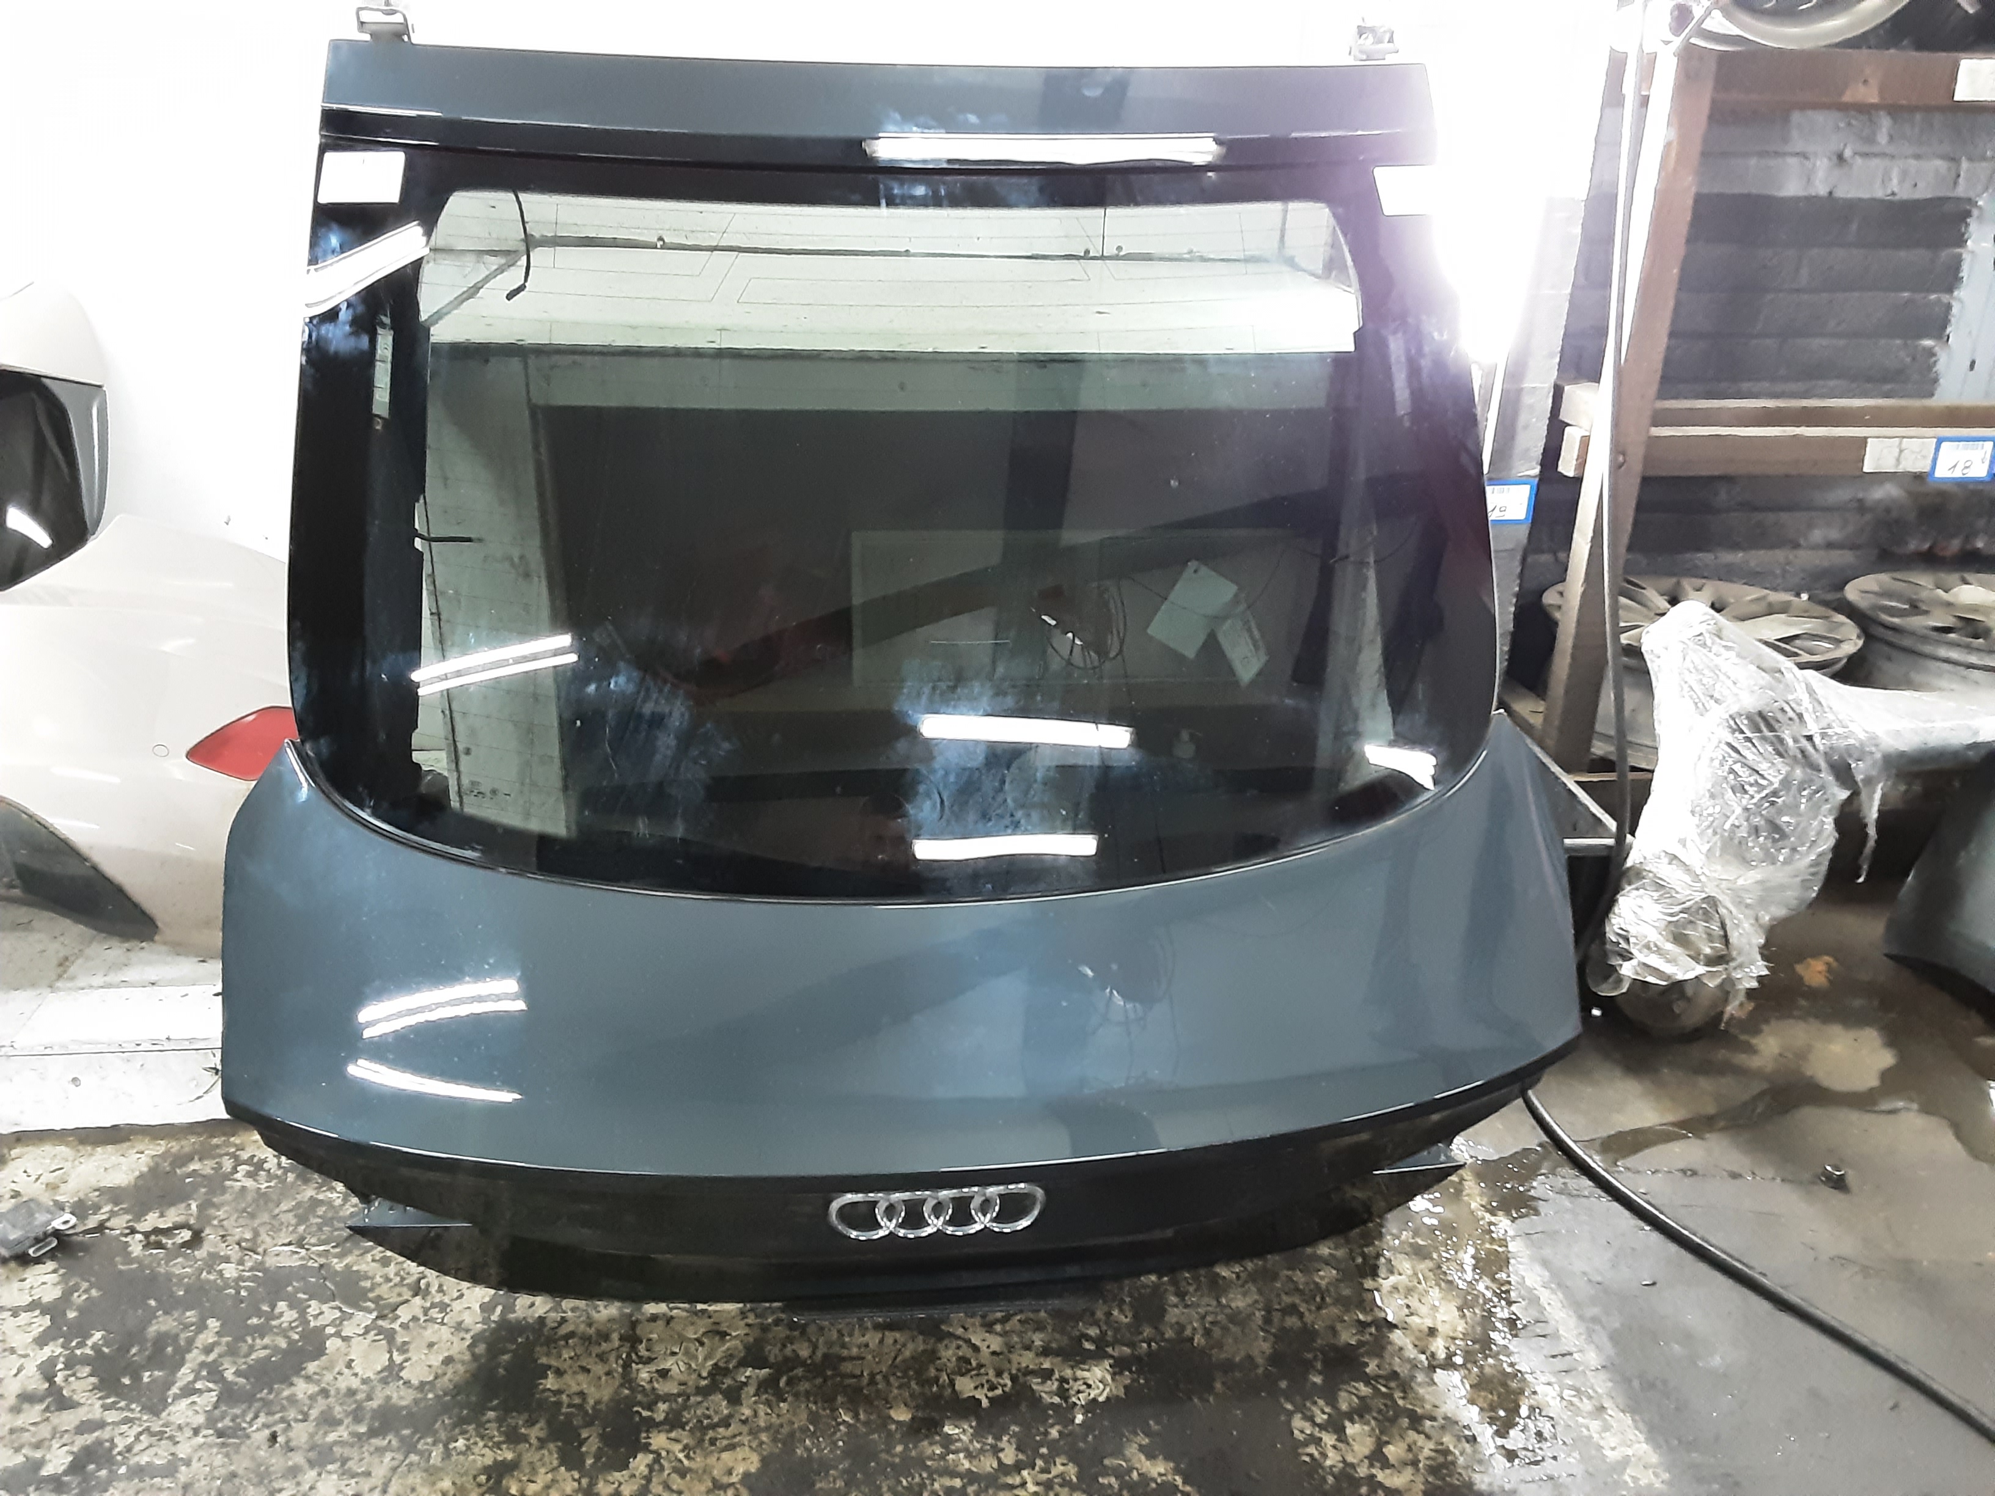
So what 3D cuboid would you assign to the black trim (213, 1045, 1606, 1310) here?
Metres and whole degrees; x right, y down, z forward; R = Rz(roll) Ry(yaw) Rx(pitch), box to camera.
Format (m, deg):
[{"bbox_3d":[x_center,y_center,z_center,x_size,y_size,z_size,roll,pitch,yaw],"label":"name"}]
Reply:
[{"bbox_3d":[-0.058,0.436,1.530,1.300,0.215,0.150,-2,35,-7],"label":"black trim"}]

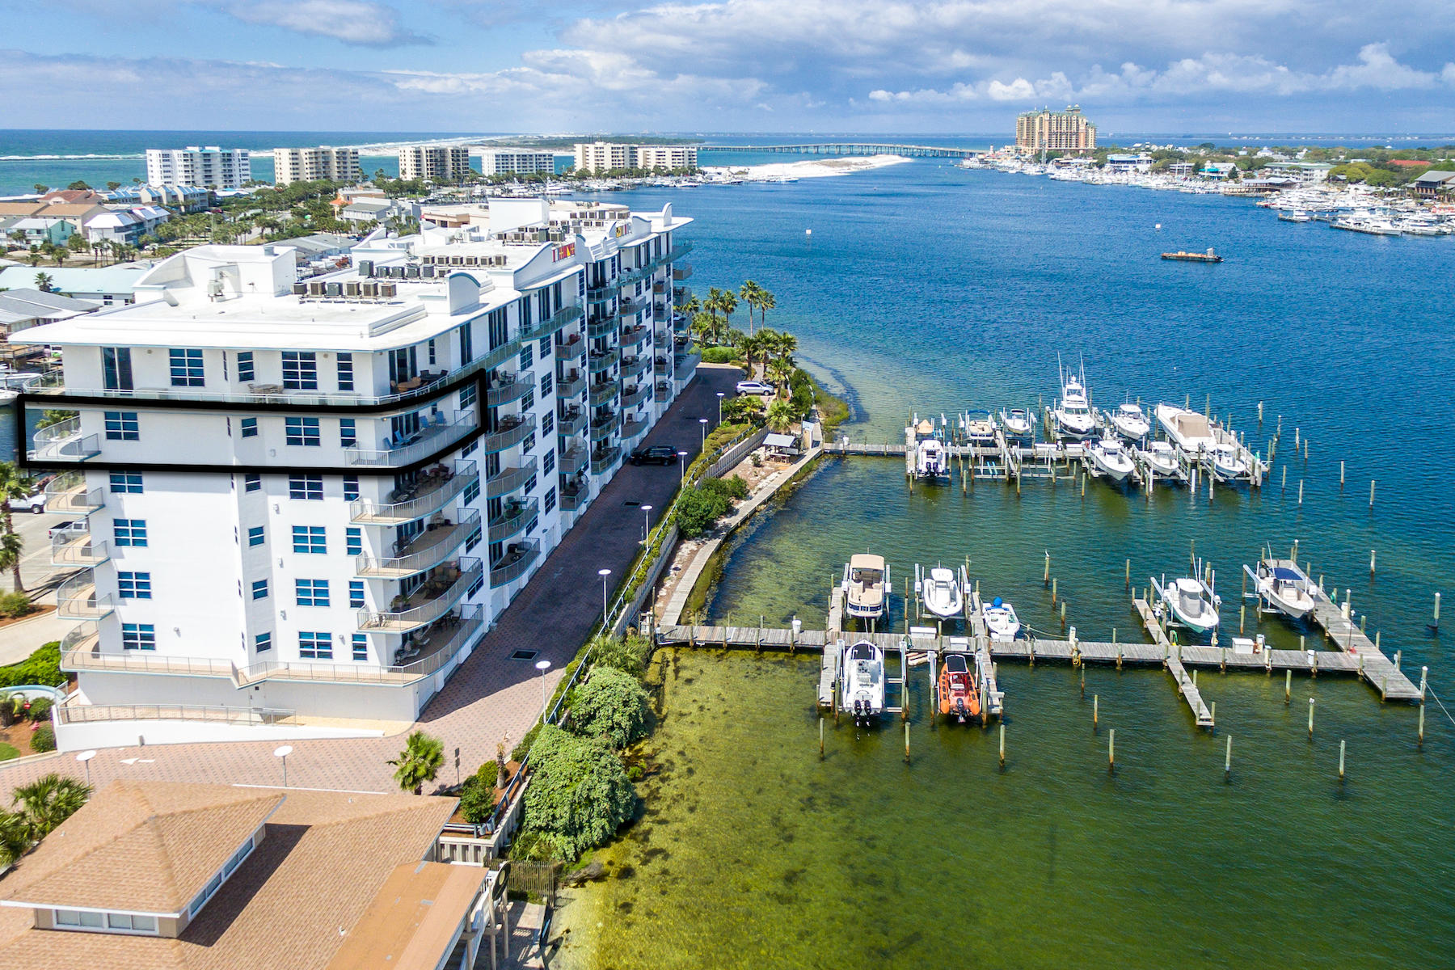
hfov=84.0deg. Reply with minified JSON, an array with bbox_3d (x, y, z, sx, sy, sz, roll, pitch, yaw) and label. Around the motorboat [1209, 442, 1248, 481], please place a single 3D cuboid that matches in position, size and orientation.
[{"bbox_3d":[54.359,-2.667,87.672,2.500,2.700,6.700,4,24,9],"label":"motorboat"}]

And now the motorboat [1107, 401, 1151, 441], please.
[{"bbox_3d":[49.378,-7.646,98.892,2.900,3.000,8.100,4,24,9],"label":"motorboat"}]

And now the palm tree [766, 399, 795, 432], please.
[{"bbox_3d":[5.992,-7.447,89.680,3.400,4.300,3.400,0,24,0],"label":"palm tree"}]

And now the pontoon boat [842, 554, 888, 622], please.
[{"bbox_3d":[10.705,8.139,62.364,2.650,2.750,7.000,4,24,9],"label":"pontoon boat"}]

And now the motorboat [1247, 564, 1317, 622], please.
[{"bbox_3d":[42.820,8.178,62.182,2.600,2.800,7.300,4,24,9],"label":"motorboat"}]

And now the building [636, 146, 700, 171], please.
[{"bbox_3d":[-53.076,-288.978,713.557,48.000,21.000,19.000,-6,24,-14],"label":"building"}]

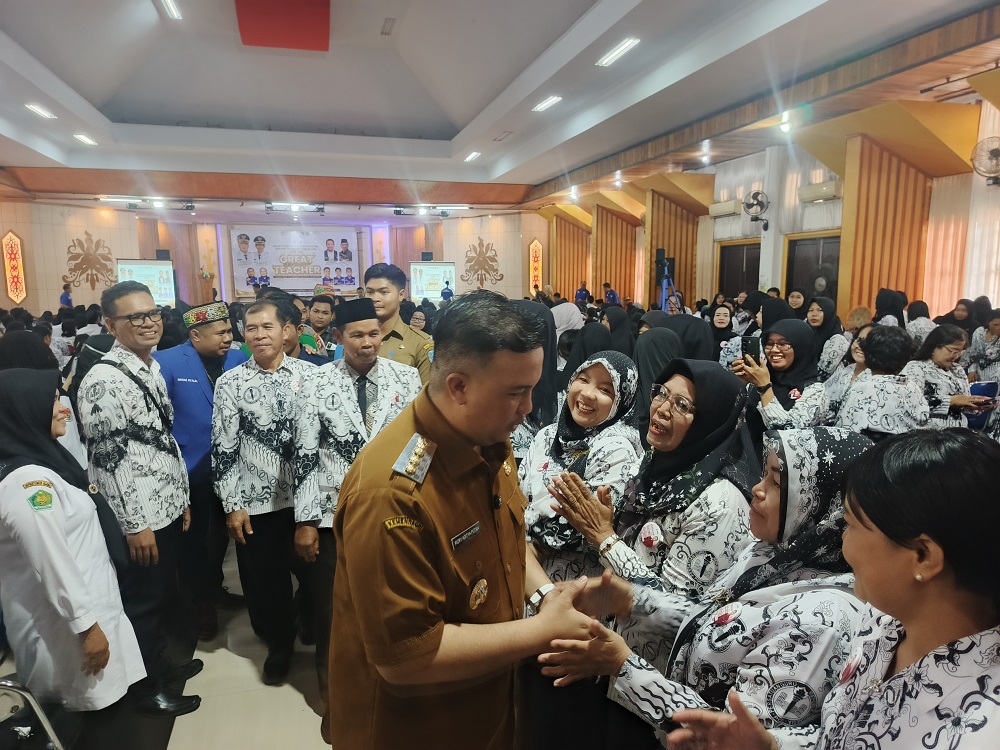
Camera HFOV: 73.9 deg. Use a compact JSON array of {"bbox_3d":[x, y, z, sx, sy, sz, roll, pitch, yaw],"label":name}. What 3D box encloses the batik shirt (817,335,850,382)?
[{"bbox_3d":[2.333,0.033,4.806,0.460,0.660,0.290,5,10,35],"label":"batik shirt"}]

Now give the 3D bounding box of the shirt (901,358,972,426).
[{"bbox_3d":[2.332,0.142,3.550,0.300,0.480,0.380,6,10,36],"label":"shirt"}]

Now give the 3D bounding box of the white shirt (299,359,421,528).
[{"bbox_3d":[-0.541,0.256,2.593,0.470,0.670,0.290,-3,9,-17],"label":"white shirt"}]

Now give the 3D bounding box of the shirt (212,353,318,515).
[{"bbox_3d":[-0.986,0.237,2.782,0.470,0.660,0.280,-4,9,-25],"label":"shirt"}]

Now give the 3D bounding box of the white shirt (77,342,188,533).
[{"bbox_3d":[-1.498,0.254,2.700,0.280,0.750,0.460,4,9,28],"label":"white shirt"}]

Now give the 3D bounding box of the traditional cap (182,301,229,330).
[{"bbox_3d":[-1.319,-0.269,2.980,0.200,0.095,0.180,-9,6,16],"label":"traditional cap"}]

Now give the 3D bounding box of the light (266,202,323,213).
[{"bbox_3d":[-6.929,-5.648,22.403,1.950,0.290,0.320,-3,9,-16],"label":"light"}]

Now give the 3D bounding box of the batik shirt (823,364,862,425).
[{"bbox_3d":[1.918,0.245,3.574,0.450,0.640,0.300,7,11,40],"label":"batik shirt"}]

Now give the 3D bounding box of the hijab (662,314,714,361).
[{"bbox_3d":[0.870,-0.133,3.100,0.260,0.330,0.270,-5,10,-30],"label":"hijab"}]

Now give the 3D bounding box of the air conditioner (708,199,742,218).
[{"bbox_3d":[4.739,-3.522,14.090,0.200,0.290,0.870,-3,9,-16],"label":"air conditioner"}]

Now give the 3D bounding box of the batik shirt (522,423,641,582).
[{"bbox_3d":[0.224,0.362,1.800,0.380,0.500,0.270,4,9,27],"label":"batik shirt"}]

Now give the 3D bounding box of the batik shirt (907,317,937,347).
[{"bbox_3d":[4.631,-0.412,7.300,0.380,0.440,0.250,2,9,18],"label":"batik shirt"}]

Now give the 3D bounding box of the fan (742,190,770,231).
[{"bbox_3d":[4.998,-3.205,12.946,0.500,0.720,0.380,6,11,38],"label":"fan"}]

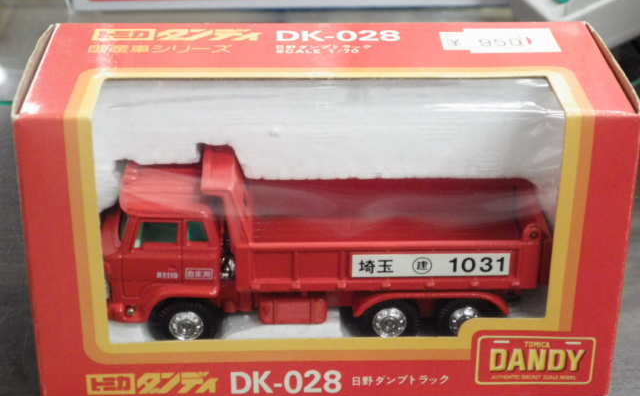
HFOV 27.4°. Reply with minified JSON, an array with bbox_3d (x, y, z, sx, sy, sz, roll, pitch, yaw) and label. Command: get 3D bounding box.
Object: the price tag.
[{"bbox_3d":[0.044,-0.039,0.320,0.028,0.001,0.017,0,27,-1],"label":"price tag"}]

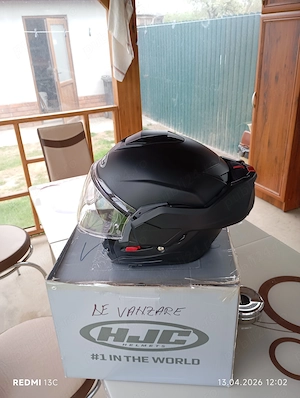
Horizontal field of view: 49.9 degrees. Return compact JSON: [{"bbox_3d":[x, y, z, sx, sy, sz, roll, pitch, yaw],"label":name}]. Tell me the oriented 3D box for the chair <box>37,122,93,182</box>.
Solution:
[{"bbox_3d":[-0.537,-0.043,2.428,0.400,0.945,0.480,-15,27,-26],"label":"chair"}]

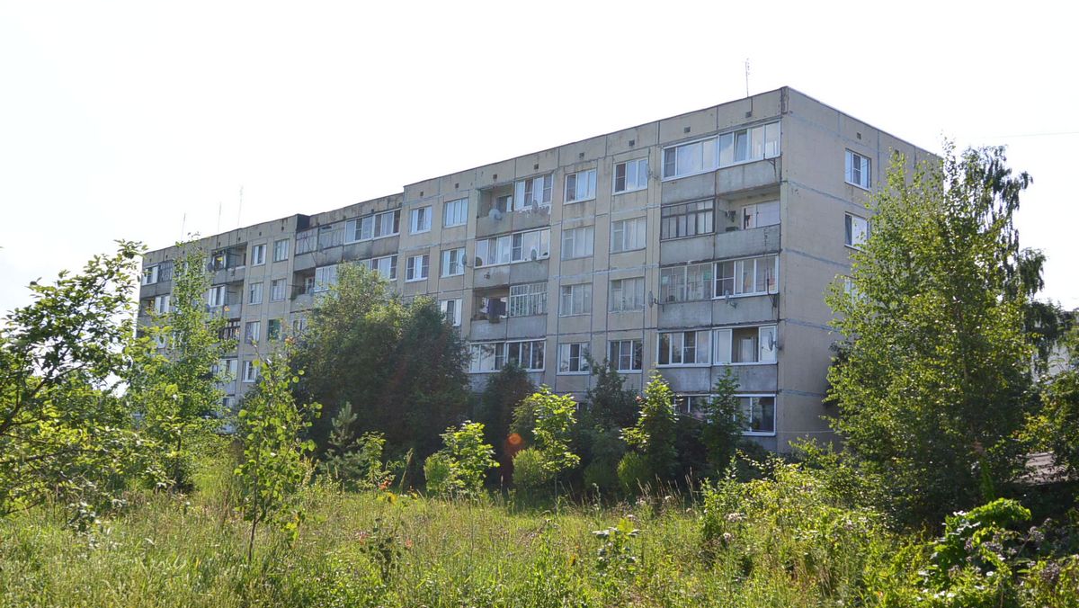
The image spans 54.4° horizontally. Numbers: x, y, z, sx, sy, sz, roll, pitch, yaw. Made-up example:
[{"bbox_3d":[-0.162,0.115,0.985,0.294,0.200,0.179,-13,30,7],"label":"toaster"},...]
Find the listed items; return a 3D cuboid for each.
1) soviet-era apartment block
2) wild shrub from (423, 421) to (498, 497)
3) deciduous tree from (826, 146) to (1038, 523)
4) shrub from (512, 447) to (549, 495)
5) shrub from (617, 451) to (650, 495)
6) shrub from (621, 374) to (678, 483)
[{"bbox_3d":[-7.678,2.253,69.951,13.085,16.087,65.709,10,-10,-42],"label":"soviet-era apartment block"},{"bbox_3d":[-2.033,3.949,26.366,1.908,1.990,1.717,3,-8,-4],"label":"wild shrub"},{"bbox_3d":[9.336,0.668,24.887,5.159,9.100,4.901,0,-8,21],"label":"deciduous tree"},{"bbox_3d":[-0.278,4.402,27.409,0.990,1.345,0.941,3,-8,0],"label":"shrub"},{"bbox_3d":[2.524,4.613,28.412,0.904,1.300,0.904,2,-8,5],"label":"shrub"},{"bbox_3d":[3.026,3.566,29.285,1.618,3.195,1.538,2,-8,6],"label":"shrub"}]

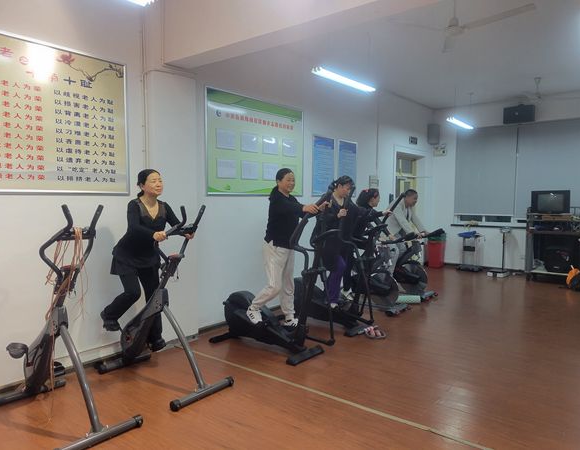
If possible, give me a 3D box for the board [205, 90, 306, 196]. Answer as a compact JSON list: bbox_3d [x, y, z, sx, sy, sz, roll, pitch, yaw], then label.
[{"bbox_3d":[-0.359,-0.966,5.743,0.030,1.210,1.790,3,4,39],"label":"board"}]

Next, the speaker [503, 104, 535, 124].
[{"bbox_3d":[4.660,-2.246,9.181,0.560,0.330,0.280,3,4,39],"label":"speaker"}]

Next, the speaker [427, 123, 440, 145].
[{"bbox_3d":[3.255,-2.080,10.207,0.270,0.460,0.230,0,3,-6],"label":"speaker"}]

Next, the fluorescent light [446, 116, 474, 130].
[{"bbox_3d":[3.251,-1.923,8.534,0.160,0.090,1.220,3,4,39],"label":"fluorescent light"}]

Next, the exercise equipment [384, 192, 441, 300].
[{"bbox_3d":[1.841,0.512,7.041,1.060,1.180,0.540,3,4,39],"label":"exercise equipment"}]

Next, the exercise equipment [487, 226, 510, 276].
[{"bbox_3d":[4.155,0.517,8.917,0.330,0.980,0.500,3,4,39],"label":"exercise equipment"}]

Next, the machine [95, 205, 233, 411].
[{"bbox_3d":[-1.063,0.558,3.714,1.170,1.450,0.560,3,4,39],"label":"machine"}]

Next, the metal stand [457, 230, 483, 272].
[{"bbox_3d":[3.708,0.528,9.275,0.420,0.790,0.350,3,4,40],"label":"metal stand"}]

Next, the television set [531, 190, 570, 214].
[{"bbox_3d":[4.825,-0.416,8.287,0.610,0.400,0.450,3,4,39],"label":"television set"}]

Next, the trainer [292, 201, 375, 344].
[{"bbox_3d":[0.433,0.411,5.393,1.180,1.560,0.570,3,4,39],"label":"trainer"}]

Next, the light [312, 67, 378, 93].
[{"bbox_3d":[0.683,-1.732,5.395,0.160,0.090,1.200,3,4,39],"label":"light"}]

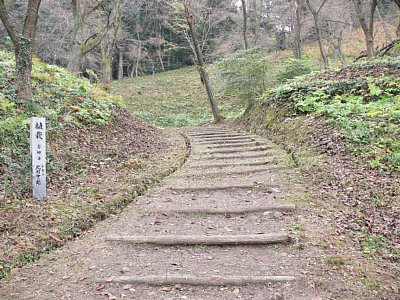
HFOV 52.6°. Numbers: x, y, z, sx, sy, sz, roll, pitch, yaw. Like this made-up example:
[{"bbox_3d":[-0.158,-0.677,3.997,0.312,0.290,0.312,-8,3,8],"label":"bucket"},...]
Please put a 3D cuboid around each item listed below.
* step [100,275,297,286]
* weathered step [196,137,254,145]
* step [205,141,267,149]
[{"bbox_3d":[-0.016,1.144,3.529,1.718,0.100,0.130,0,3,-1],"label":"step"},{"bbox_3d":[0.696,-0.245,10.400,1.530,0.090,0.130,-4,6,-16],"label":"weathered step"},{"bbox_3d":[0.810,-0.121,9.050,1.484,0.090,0.120,-4,6,-16],"label":"step"}]

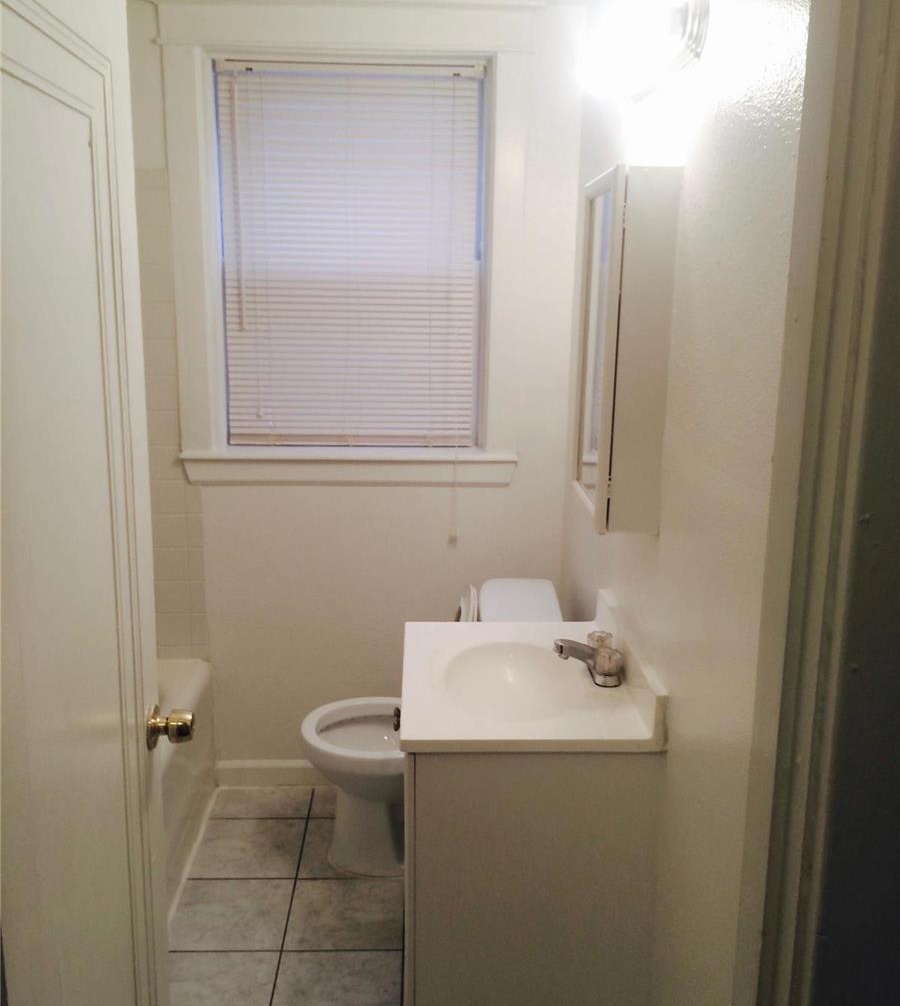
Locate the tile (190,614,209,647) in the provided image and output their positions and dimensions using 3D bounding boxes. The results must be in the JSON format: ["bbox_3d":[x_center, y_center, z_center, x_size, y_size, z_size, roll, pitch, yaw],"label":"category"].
[{"bbox_3d":[-0.807,0.401,3.239,0.046,0.107,0.010,0,13,-2],"label":"tile"}]

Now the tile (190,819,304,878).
[{"bbox_3d":[-0.595,1.037,3.009,0.305,0.010,0.305,0,13,-2],"label":"tile"}]

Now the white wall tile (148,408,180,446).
[{"bbox_3d":[-0.875,-0.232,3.086,0.107,0.107,0.010,0,13,-2],"label":"white wall tile"}]

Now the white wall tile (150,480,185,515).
[{"bbox_3d":[-0.879,-0.017,3.131,0.107,0.107,0.008,0,13,-2],"label":"white wall tile"}]

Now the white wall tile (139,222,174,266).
[{"bbox_3d":[-0.868,-0.756,2.955,0.107,0.107,0.008,0,13,-2],"label":"white wall tile"}]

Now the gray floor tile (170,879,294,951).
[{"bbox_3d":[-0.586,1.108,2.709,0.305,0.010,0.305,0,13,-2],"label":"gray floor tile"}]

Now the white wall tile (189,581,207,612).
[{"bbox_3d":[-0.804,0.300,3.209,0.053,0.107,0.008,0,13,-2],"label":"white wall tile"}]

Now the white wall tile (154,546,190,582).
[{"bbox_3d":[-0.883,0.194,3.182,0.107,0.107,0.008,0,13,-2],"label":"white wall tile"}]

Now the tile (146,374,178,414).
[{"bbox_3d":[-0.873,-0.338,3.061,0.107,0.107,0.010,0,13,-2],"label":"tile"}]

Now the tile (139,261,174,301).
[{"bbox_3d":[-0.870,-0.651,2.981,0.107,0.107,0.008,0,13,-2],"label":"tile"}]

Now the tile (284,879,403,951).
[{"bbox_3d":[-0.279,1.111,2.719,0.305,0.010,0.305,0,13,-2],"label":"tile"}]

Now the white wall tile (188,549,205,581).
[{"bbox_3d":[-0.803,0.190,3.189,0.046,0.107,0.010,0,13,-2],"label":"white wall tile"}]

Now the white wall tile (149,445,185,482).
[{"bbox_3d":[-0.878,-0.123,3.106,0.107,0.107,0.008,0,13,-2],"label":"white wall tile"}]

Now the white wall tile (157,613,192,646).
[{"bbox_3d":[-0.885,0.400,3.236,0.107,0.107,0.010,0,13,-2],"label":"white wall tile"}]

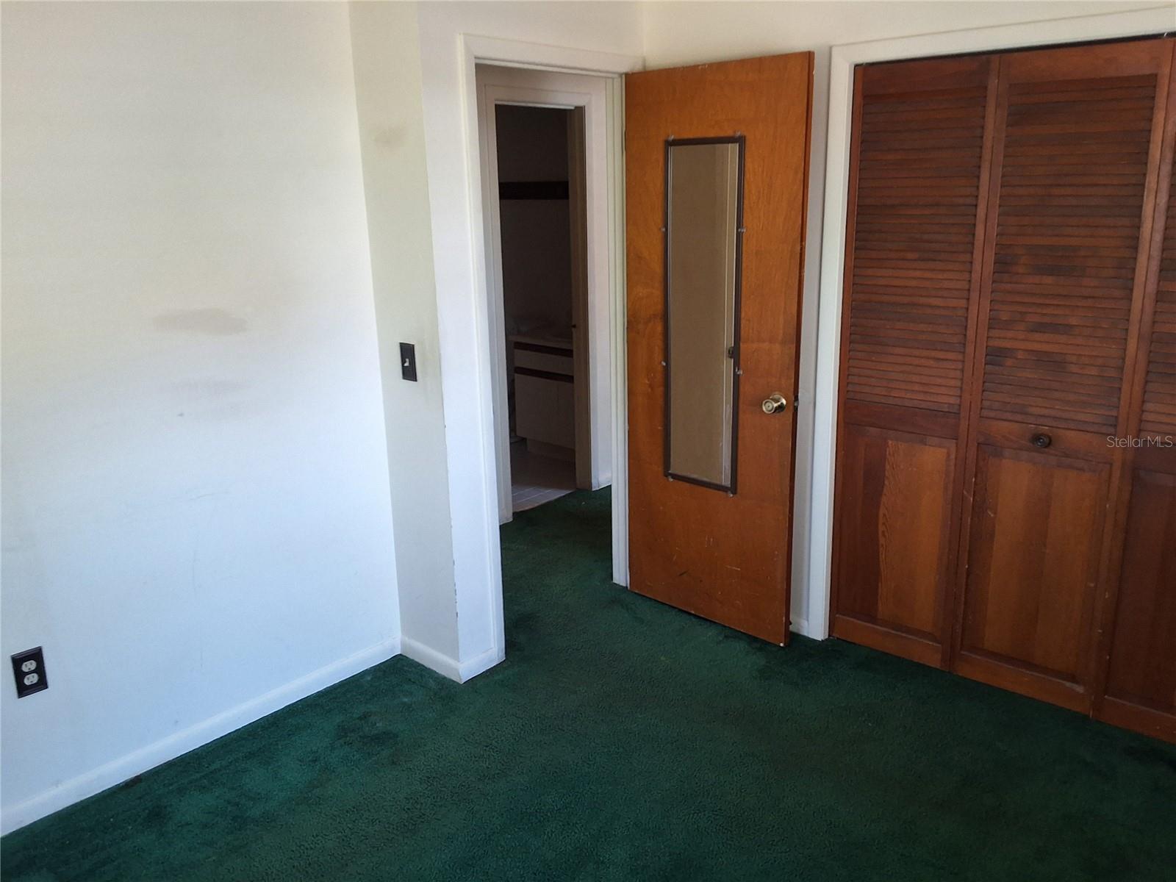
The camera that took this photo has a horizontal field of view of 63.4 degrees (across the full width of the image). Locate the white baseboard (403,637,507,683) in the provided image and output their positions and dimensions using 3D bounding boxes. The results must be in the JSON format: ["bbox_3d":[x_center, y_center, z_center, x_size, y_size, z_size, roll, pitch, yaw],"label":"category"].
[{"bbox_3d":[-0.488,0.748,3.439,0.335,0.080,0.210,12,20,40],"label":"white baseboard"}]

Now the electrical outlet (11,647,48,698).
[{"bbox_3d":[-1.475,0.615,2.519,0.012,0.120,0.073,12,20,40],"label":"electrical outlet"}]

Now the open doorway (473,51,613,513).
[{"bbox_3d":[-0.118,-0.277,3.475,0.150,2.030,0.780,12,20,40],"label":"open doorway"}]

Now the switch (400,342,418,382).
[{"bbox_3d":[-0.587,-0.252,3.078,0.075,0.120,0.020,12,20,40],"label":"switch"}]

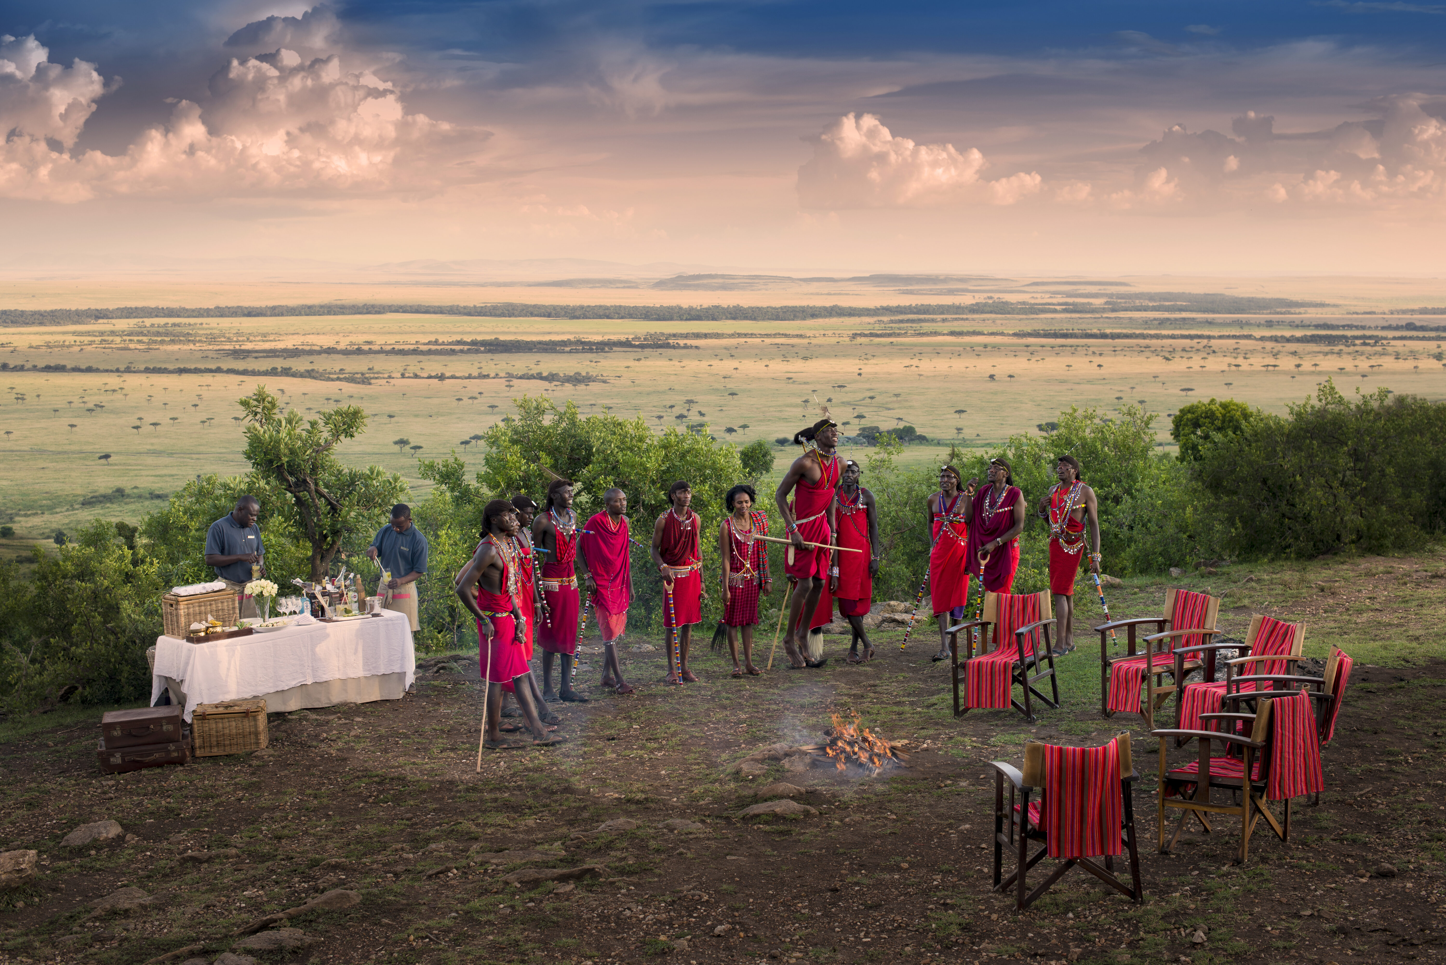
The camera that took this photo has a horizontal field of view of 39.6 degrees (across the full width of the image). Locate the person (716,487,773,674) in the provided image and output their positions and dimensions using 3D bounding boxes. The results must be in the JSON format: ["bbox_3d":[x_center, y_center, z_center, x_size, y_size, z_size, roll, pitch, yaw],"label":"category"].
[{"bbox_3d":[0.174,0.801,16.665,0.440,1.583,0.320,-2,6,-15],"label":"person"}]

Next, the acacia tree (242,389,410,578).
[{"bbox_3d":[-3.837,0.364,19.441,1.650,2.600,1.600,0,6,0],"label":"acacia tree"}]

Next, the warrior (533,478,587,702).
[{"bbox_3d":[-1.305,0.833,15.741,0.380,1.720,0.480,6,8,42],"label":"warrior"}]

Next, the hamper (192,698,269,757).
[{"bbox_3d":[-3.727,1.865,15.286,0.550,0.340,0.360,-2,6,-18],"label":"hamper"}]

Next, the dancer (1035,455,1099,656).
[{"bbox_3d":[2.998,0.628,17.530,0.540,1.738,0.360,4,8,34],"label":"dancer"}]

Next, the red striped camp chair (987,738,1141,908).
[{"bbox_3d":[1.772,1.694,10.374,0.630,0.890,0.650,-3,4,-7],"label":"red striped camp chair"}]

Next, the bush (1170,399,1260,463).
[{"bbox_3d":[8.146,-0.557,33.123,1.550,1.700,1.500,0,6,0],"label":"bush"}]

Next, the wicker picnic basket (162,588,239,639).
[{"bbox_3d":[-4.444,1.121,17.109,0.530,0.350,0.340,-6,6,-36],"label":"wicker picnic basket"}]

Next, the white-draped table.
[{"bbox_3d":[-3.826,1.620,17.572,2.030,0.730,0.800,-6,6,-34],"label":"white-draped table"}]

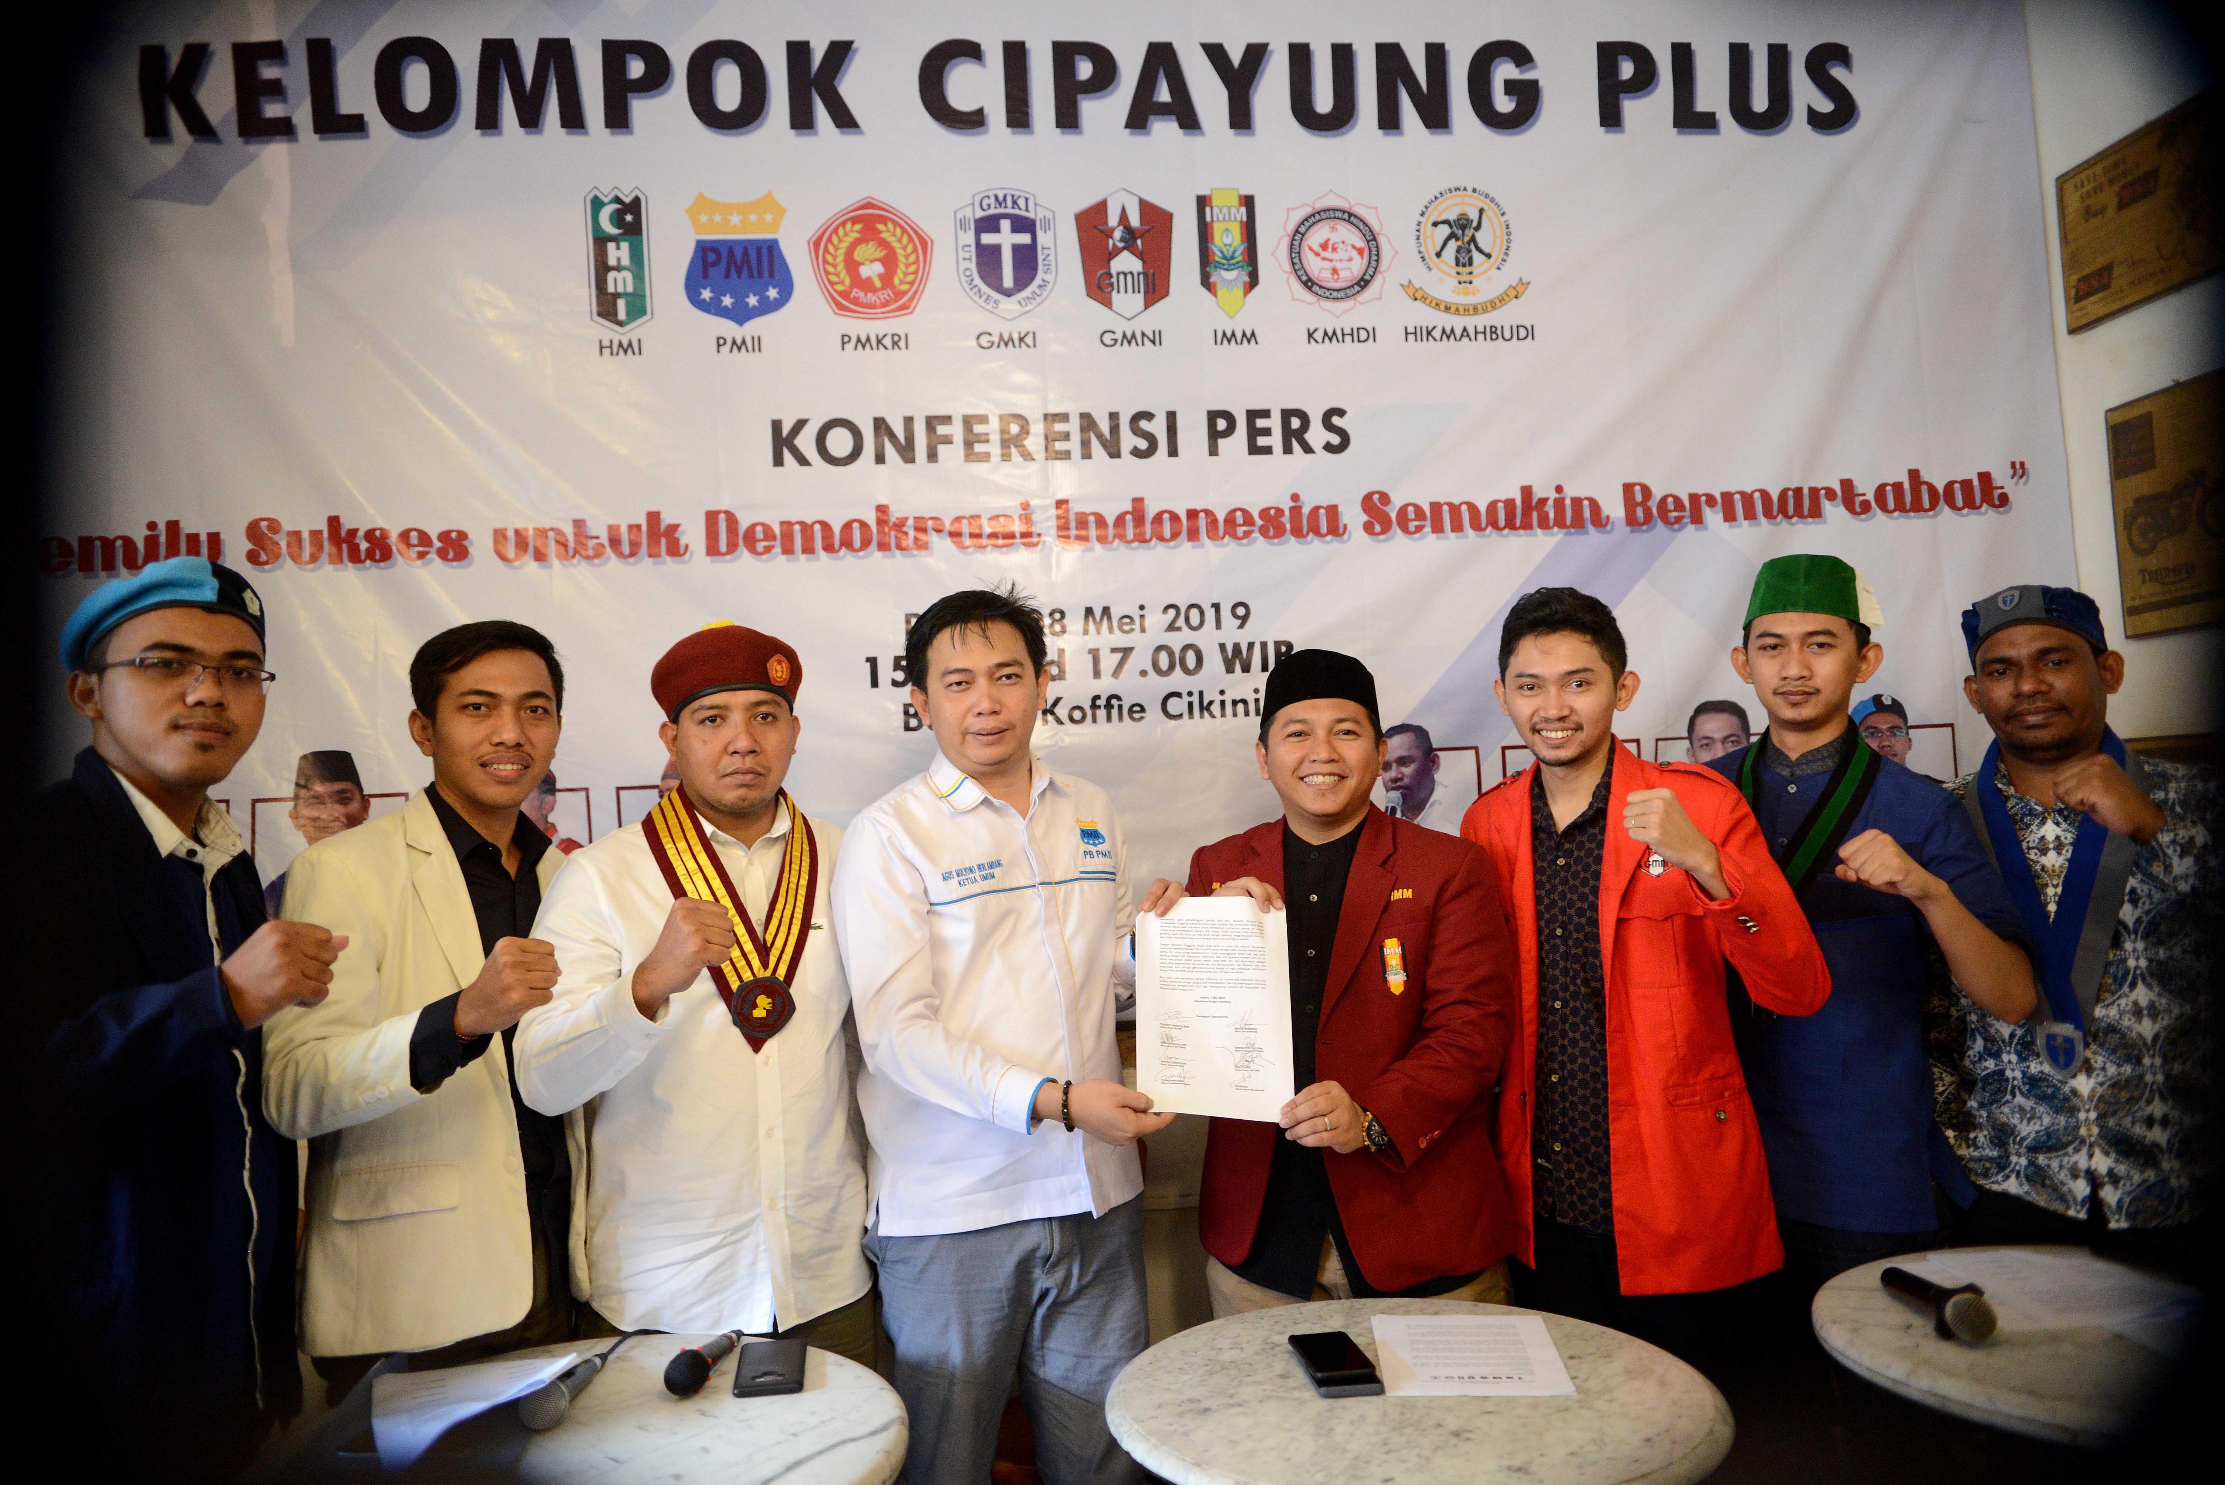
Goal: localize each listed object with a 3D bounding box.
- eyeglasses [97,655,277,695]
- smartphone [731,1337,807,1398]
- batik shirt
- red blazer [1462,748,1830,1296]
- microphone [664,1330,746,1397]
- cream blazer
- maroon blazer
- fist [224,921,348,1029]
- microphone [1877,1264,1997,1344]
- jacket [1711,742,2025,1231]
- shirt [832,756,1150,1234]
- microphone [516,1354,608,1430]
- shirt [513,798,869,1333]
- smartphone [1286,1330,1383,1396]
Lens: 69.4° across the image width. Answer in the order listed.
[{"bbox_3d":[-1.015,-0.060,1.754,0.140,0.042,0.140,-4,-7,37],"label":"eyeglasses"},{"bbox_3d":[-0.399,0.736,1.885,0.077,0.011,0.155,-1,-2,-9],"label":"smartphone"},{"bbox_3d":[1.352,0.337,2.250,0.450,0.640,0.310,-3,-2,27],"label":"batik shirt"},{"bbox_3d":[0.730,0.388,2.200,0.490,0.740,0.320,-2,-2,19],"label":"red blazer"},{"bbox_3d":[-0.466,0.707,1.855,0.052,0.052,0.191,-3,-7,8],"label":"microphone"},{"bbox_3d":[-0.830,0.390,1.950,0.450,0.690,0.330,0,-3,-33],"label":"cream blazer"},{"bbox_3d":[0.335,0.425,2.210,0.480,0.660,0.310,-2,-2,13],"label":"maroon blazer"},{"bbox_3d":[-0.782,0.217,1.520,0.085,0.095,0.105,1,-3,-45],"label":"fist"},{"bbox_3d":[0.944,0.641,1.851,0.056,0.055,0.228,-2,-6,1],"label":"microphone"},{"bbox_3d":[1.045,0.345,2.320,0.470,0.680,0.310,-3,-2,29],"label":"jacket"},{"bbox_3d":[-0.170,0.340,2.180,0.430,0.655,0.320,-1,-2,-23],"label":"shirt"},{"bbox_3d":[-0.603,0.722,1.800,0.052,0.052,0.180,-2,-6,3],"label":"microphone"},{"bbox_3d":[-0.532,0.402,2.070,0.470,0.670,0.360,-1,-2,-24],"label":"shirt"},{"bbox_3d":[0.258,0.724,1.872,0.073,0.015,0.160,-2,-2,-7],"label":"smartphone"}]

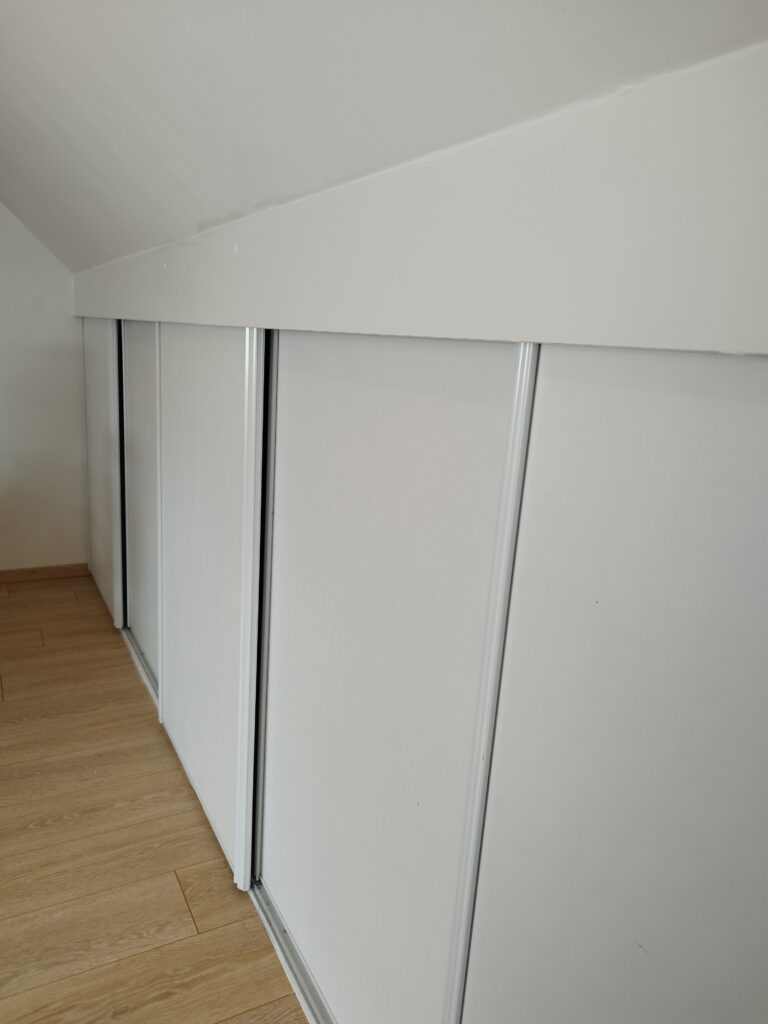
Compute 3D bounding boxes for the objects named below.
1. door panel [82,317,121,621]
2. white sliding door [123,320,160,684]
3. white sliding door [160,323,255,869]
[{"bbox_3d":[-1.183,-0.208,3.005,0.036,1.194,0.750,-4,16,-30],"label":"door panel"},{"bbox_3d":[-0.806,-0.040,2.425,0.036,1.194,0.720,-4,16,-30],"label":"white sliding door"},{"bbox_3d":[-0.452,0.147,1.762,0.036,1.194,0.744,-4,16,-30],"label":"white sliding door"}]

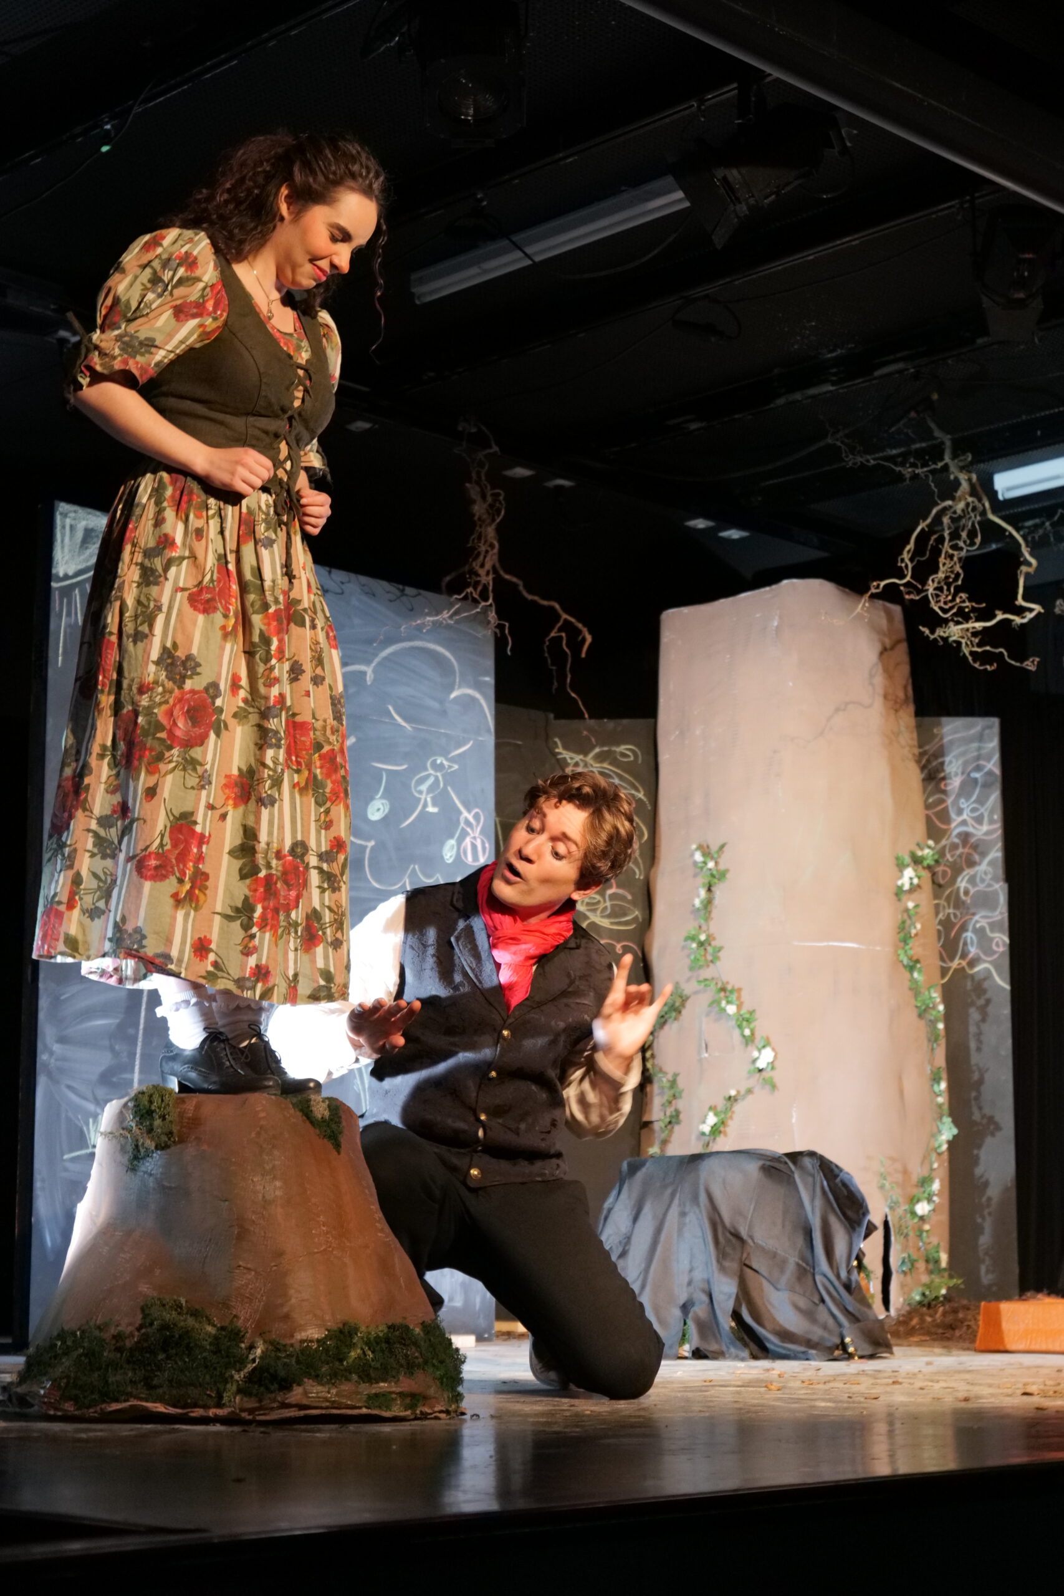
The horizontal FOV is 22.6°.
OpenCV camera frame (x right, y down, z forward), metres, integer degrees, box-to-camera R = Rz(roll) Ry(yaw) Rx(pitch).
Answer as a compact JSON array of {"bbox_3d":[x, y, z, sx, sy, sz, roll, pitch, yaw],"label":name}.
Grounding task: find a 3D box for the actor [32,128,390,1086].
[{"bbox_3d":[-0.551,-0.331,4.554,0.530,1.670,0.560,-9,-14,43],"label":"actor"}]

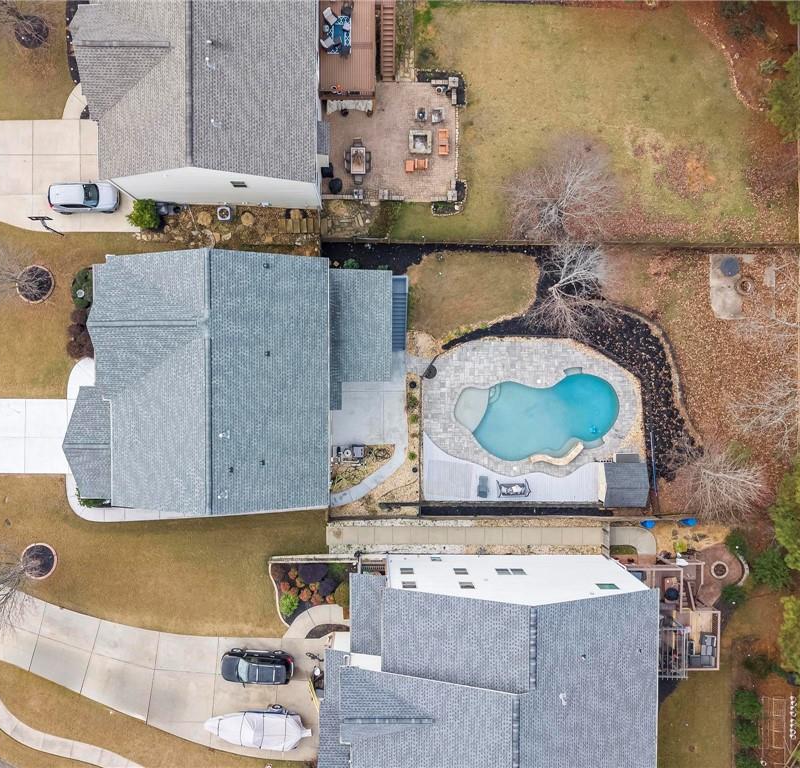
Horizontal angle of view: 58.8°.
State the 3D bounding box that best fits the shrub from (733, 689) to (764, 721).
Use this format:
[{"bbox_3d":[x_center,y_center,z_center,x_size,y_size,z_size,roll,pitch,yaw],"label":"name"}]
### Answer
[{"bbox_3d":[24.053,22.152,49.073,1.600,1.500,1.750,0,91,-2],"label":"shrub"}]

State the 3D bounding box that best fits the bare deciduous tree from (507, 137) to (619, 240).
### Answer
[{"bbox_3d":[10.762,-12.837,47.532,6.800,7.000,6.300,0,91,-2],"label":"bare deciduous tree"}]

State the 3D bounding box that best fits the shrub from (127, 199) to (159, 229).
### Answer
[{"bbox_3d":[-17.254,-11.402,47.760,1.950,1.800,1.800,0,91,-2],"label":"shrub"}]

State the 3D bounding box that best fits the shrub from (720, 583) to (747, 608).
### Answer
[{"bbox_3d":[23.649,14.975,50.272,1.700,1.400,1.700,0,91,-1],"label":"shrub"}]

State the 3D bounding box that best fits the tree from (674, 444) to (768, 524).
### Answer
[{"bbox_3d":[21.892,6.332,47.546,5.400,6.600,5.400,0,91,-1],"label":"tree"}]

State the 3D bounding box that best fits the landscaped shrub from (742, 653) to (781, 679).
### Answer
[{"bbox_3d":[25.064,19.518,49.227,2.100,1.200,1.500,0,91,-2],"label":"landscaped shrub"}]

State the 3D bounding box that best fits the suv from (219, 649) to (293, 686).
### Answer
[{"bbox_3d":[-9.405,18.798,46.965,4.830,1.760,1.930,2,90,-2],"label":"suv"}]

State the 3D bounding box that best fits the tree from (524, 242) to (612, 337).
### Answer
[{"bbox_3d":[10.993,-6.184,47.059,5.400,6.500,5.900,0,91,-2],"label":"tree"}]

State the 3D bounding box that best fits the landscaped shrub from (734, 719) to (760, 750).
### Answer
[{"bbox_3d":[24.637,24.779,50.338,1.700,1.500,1.900,0,91,-1],"label":"landscaped shrub"}]

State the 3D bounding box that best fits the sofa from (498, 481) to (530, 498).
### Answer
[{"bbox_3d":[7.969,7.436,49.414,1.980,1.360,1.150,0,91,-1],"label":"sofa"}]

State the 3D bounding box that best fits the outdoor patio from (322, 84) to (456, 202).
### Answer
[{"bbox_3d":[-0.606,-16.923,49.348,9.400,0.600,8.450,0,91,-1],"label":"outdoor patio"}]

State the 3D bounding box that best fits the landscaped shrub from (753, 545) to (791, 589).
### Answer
[{"bbox_3d":[26.092,12.958,49.867,2.400,2.300,2.800,0,91,-1],"label":"landscaped shrub"}]

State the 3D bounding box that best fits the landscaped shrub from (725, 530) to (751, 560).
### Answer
[{"bbox_3d":[23.235,11.050,48.880,1.500,1.400,1.900,0,91,-2],"label":"landscaped shrub"}]

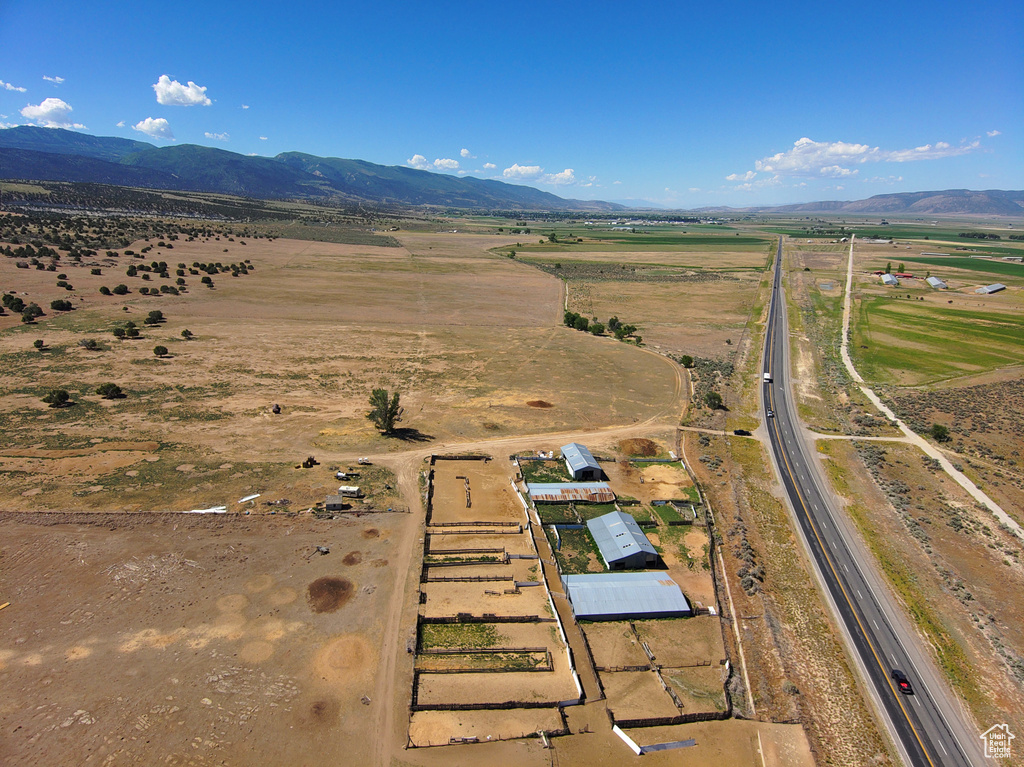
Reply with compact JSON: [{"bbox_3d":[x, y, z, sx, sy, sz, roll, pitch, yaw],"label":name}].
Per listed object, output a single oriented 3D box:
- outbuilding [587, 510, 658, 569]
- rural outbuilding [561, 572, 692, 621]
[{"bbox_3d":[31.630,44.930,179.150,13.660,5.450,22.370,-1,17,-8],"label":"outbuilding"},{"bbox_3d":[28.100,52.500,156.700,28.300,4.000,17.000,-1,16,-7],"label":"rural outbuilding"}]

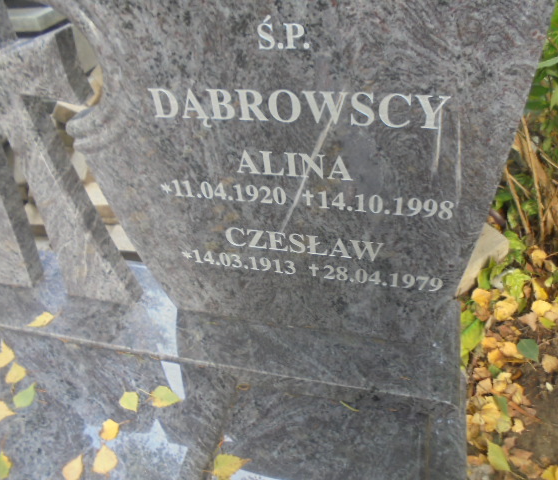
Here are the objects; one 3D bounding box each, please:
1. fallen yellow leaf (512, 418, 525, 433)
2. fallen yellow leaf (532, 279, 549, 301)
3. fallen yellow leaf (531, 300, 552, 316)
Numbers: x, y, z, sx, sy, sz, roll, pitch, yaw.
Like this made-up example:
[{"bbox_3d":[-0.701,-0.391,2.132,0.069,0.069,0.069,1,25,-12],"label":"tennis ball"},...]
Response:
[{"bbox_3d":[0.559,0.435,1.118,0.024,0.010,0.038,16,55,22],"label":"fallen yellow leaf"},{"bbox_3d":[0.657,0.125,1.218,0.032,0.013,0.058,-5,46,4],"label":"fallen yellow leaf"},{"bbox_3d":[0.645,0.165,1.181,0.043,0.013,0.038,-33,50,-22],"label":"fallen yellow leaf"}]

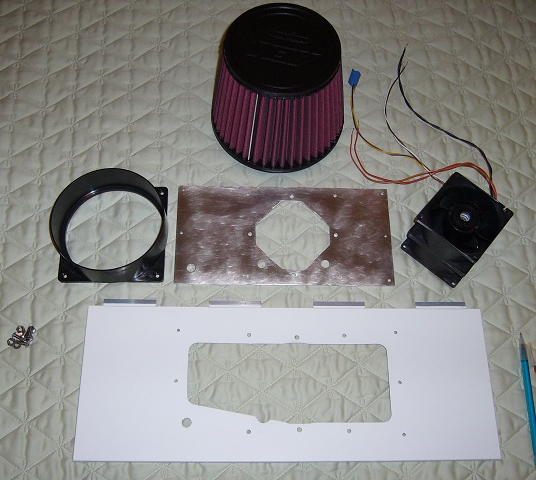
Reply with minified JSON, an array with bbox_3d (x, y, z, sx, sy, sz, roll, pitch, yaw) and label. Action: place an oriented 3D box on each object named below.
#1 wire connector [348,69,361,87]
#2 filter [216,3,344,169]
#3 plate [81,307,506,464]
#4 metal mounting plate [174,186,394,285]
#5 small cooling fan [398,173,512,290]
[{"bbox_3d":[0.115,-0.213,0.854,0.011,0.008,0.021,16,68,4],"label":"wire connector"},{"bbox_3d":[0.014,-0.182,0.765,0.165,0.141,0.165,7,67,0],"label":"filter"},{"bbox_3d":[0.023,0.154,0.705,0.445,0.004,0.164,1,67,-3],"label":"plate"},{"bbox_3d":[0.020,-0.006,0.770,0.255,0.003,0.125,1,67,-3],"label":"metal mounting plate"},{"bbox_3d":[0.215,-0.010,0.743,0.079,0.075,0.079,38,71,12],"label":"small cooling fan"}]

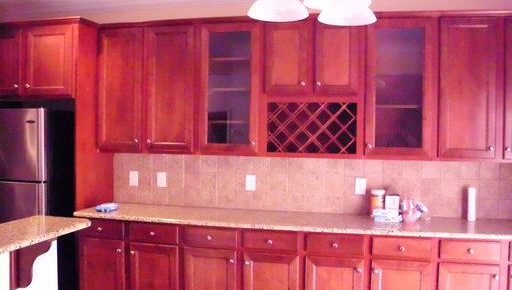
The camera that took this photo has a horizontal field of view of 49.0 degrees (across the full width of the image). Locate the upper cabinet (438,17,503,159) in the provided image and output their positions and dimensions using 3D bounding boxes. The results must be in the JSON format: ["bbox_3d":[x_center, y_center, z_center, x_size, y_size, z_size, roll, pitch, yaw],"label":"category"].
[{"bbox_3d":[1.556,-0.409,4.148,0.442,1.025,0.325,1,2,14],"label":"upper cabinet"}]

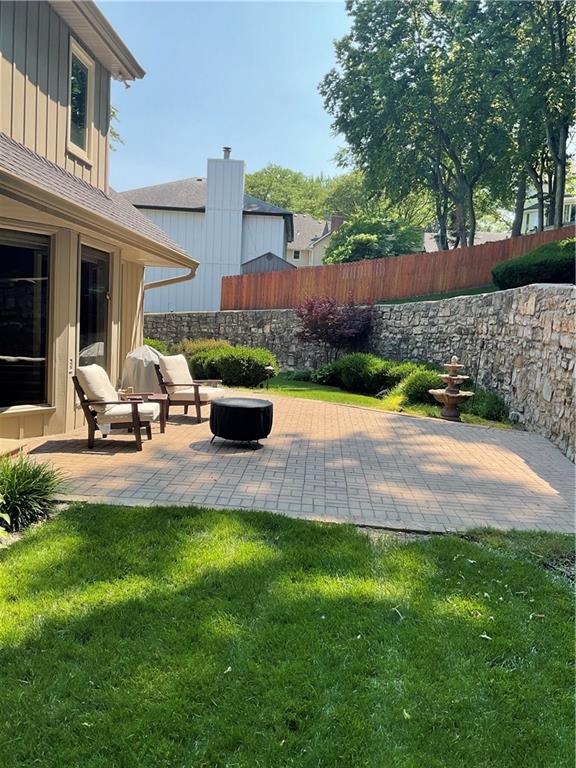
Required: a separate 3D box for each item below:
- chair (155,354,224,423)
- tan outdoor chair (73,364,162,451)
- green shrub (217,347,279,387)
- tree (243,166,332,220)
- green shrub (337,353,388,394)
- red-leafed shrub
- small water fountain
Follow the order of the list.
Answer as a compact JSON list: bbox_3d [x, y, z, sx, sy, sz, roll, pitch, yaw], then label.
[{"bbox_3d":[-1.392,0.036,9.254,0.880,0.910,0.740,4,6,12],"label":"chair"},{"bbox_3d":[-1.900,0.225,7.284,0.890,0.910,0.740,3,6,-3],"label":"tan outdoor chair"},{"bbox_3d":[-0.857,-0.432,13.998,1.300,0.860,1.200,3,6,-4],"label":"green shrub"},{"bbox_3d":[-0.633,-10.729,50.649,8.500,12.745,8.500,3,6,0],"label":"tree"},{"bbox_3d":[1.733,-0.307,14.290,1.120,0.870,1.100,4,6,7],"label":"green shrub"},{"bbox_3d":[1.224,-1.196,16.358,1.950,2.100,1.800,4,6,4],"label":"red-leafed shrub"},{"bbox_3d":[2.744,0.057,10.611,0.760,1.090,0.760,5,6,14],"label":"small water fountain"}]

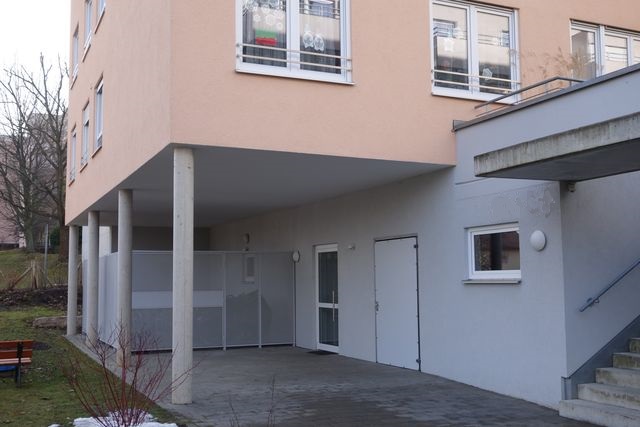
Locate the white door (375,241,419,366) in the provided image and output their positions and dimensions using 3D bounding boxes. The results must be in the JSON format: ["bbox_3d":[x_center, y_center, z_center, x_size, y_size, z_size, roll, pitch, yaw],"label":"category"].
[{"bbox_3d":[1.304,1.465,12.123,0.070,2.137,1.402,2,-6,-24],"label":"white door"}]

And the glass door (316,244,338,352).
[{"bbox_3d":[0.204,1.701,14.652,0.090,2.105,1.116,2,-6,-24],"label":"glass door"}]

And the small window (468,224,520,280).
[{"bbox_3d":[2.398,0.531,9.887,0.100,0.725,1.135,2,-6,-24],"label":"small window"}]

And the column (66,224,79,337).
[{"bbox_3d":[-7.225,1.962,21.350,0.246,3.168,0.246,2,-6,-24],"label":"column"}]

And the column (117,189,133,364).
[{"bbox_3d":[-3.547,1.156,13.239,0.246,3.150,0.246,2,-6,-24],"label":"column"}]

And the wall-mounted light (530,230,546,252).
[{"bbox_3d":[2.672,0.335,8.983,0.100,0.260,0.263,2,-6,-24],"label":"wall-mounted light"}]

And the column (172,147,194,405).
[{"bbox_3d":[-1.732,0.763,9.171,0.246,3.162,0.246,2,-6,-24],"label":"column"}]

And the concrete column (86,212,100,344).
[{"bbox_3d":[-5.385,1.564,17.295,0.246,3.168,0.246,2,-6,-24],"label":"concrete column"}]

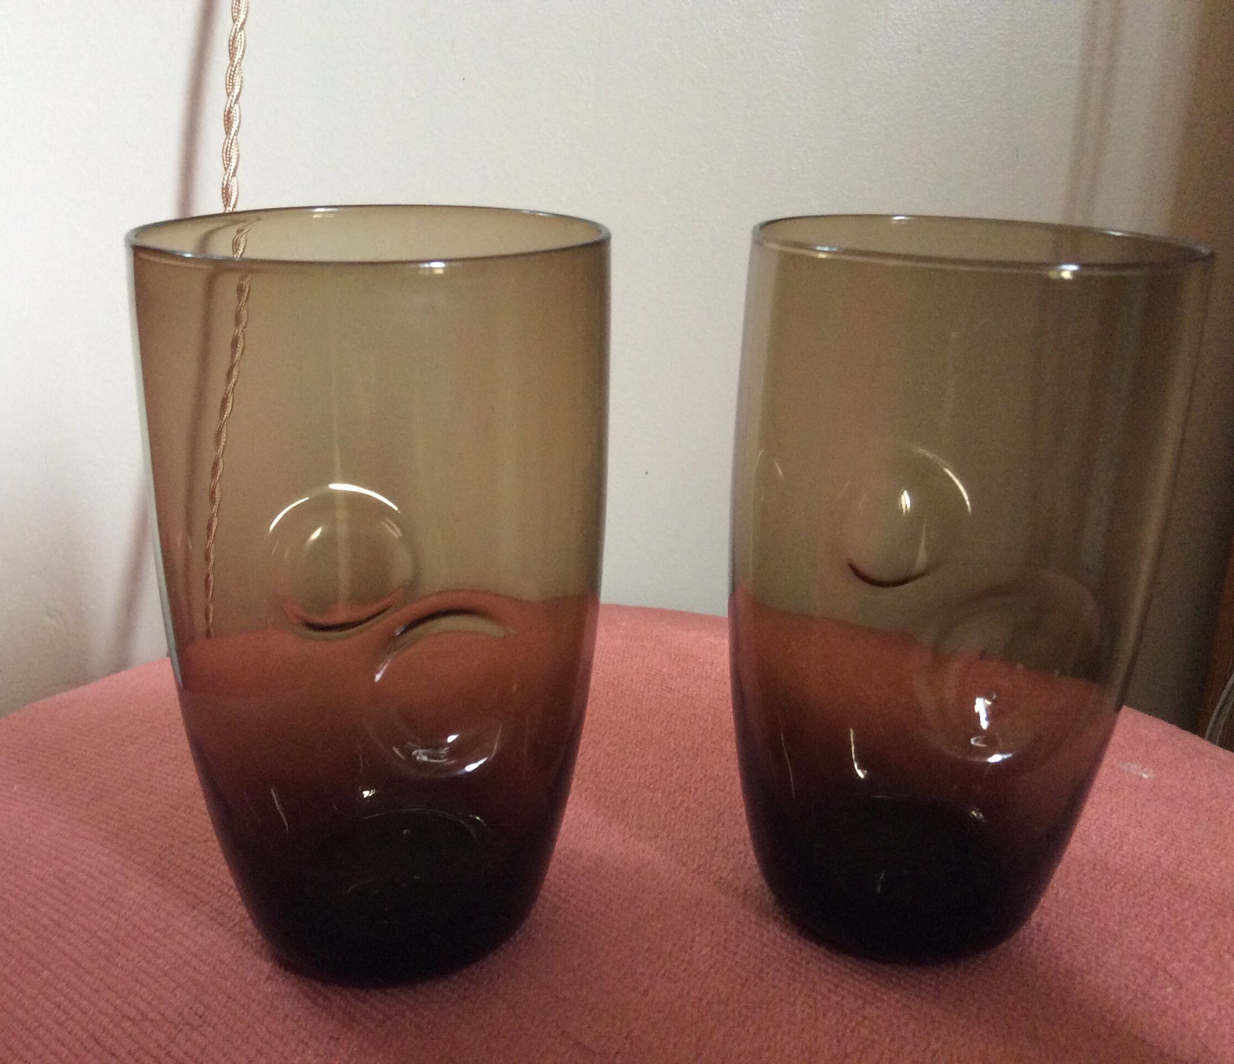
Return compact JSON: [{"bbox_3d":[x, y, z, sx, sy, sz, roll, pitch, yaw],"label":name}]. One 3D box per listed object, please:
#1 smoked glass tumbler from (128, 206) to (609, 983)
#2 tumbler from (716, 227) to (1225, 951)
[{"bbox_3d":[-0.041,0.012,0.235,0.082,0.127,0.082,-1,6,0],"label":"smoked glass tumbler"},{"bbox_3d":[0.057,0.012,0.241,0.079,0.127,0.079,5,8,0],"label":"tumbler"}]

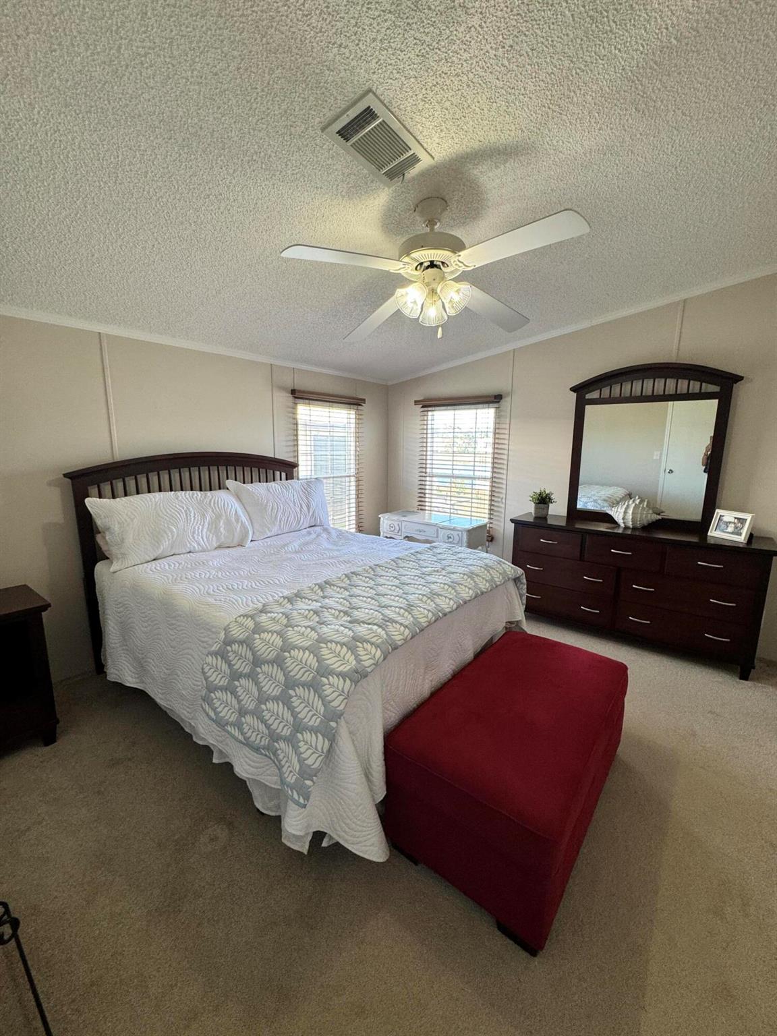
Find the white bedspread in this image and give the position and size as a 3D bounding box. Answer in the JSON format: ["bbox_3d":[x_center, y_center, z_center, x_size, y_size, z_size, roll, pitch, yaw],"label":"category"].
[{"bbox_3d":[-0.418,0.617,2.462,2.060,0.690,1.600,8,13,38],"label":"white bedspread"}]

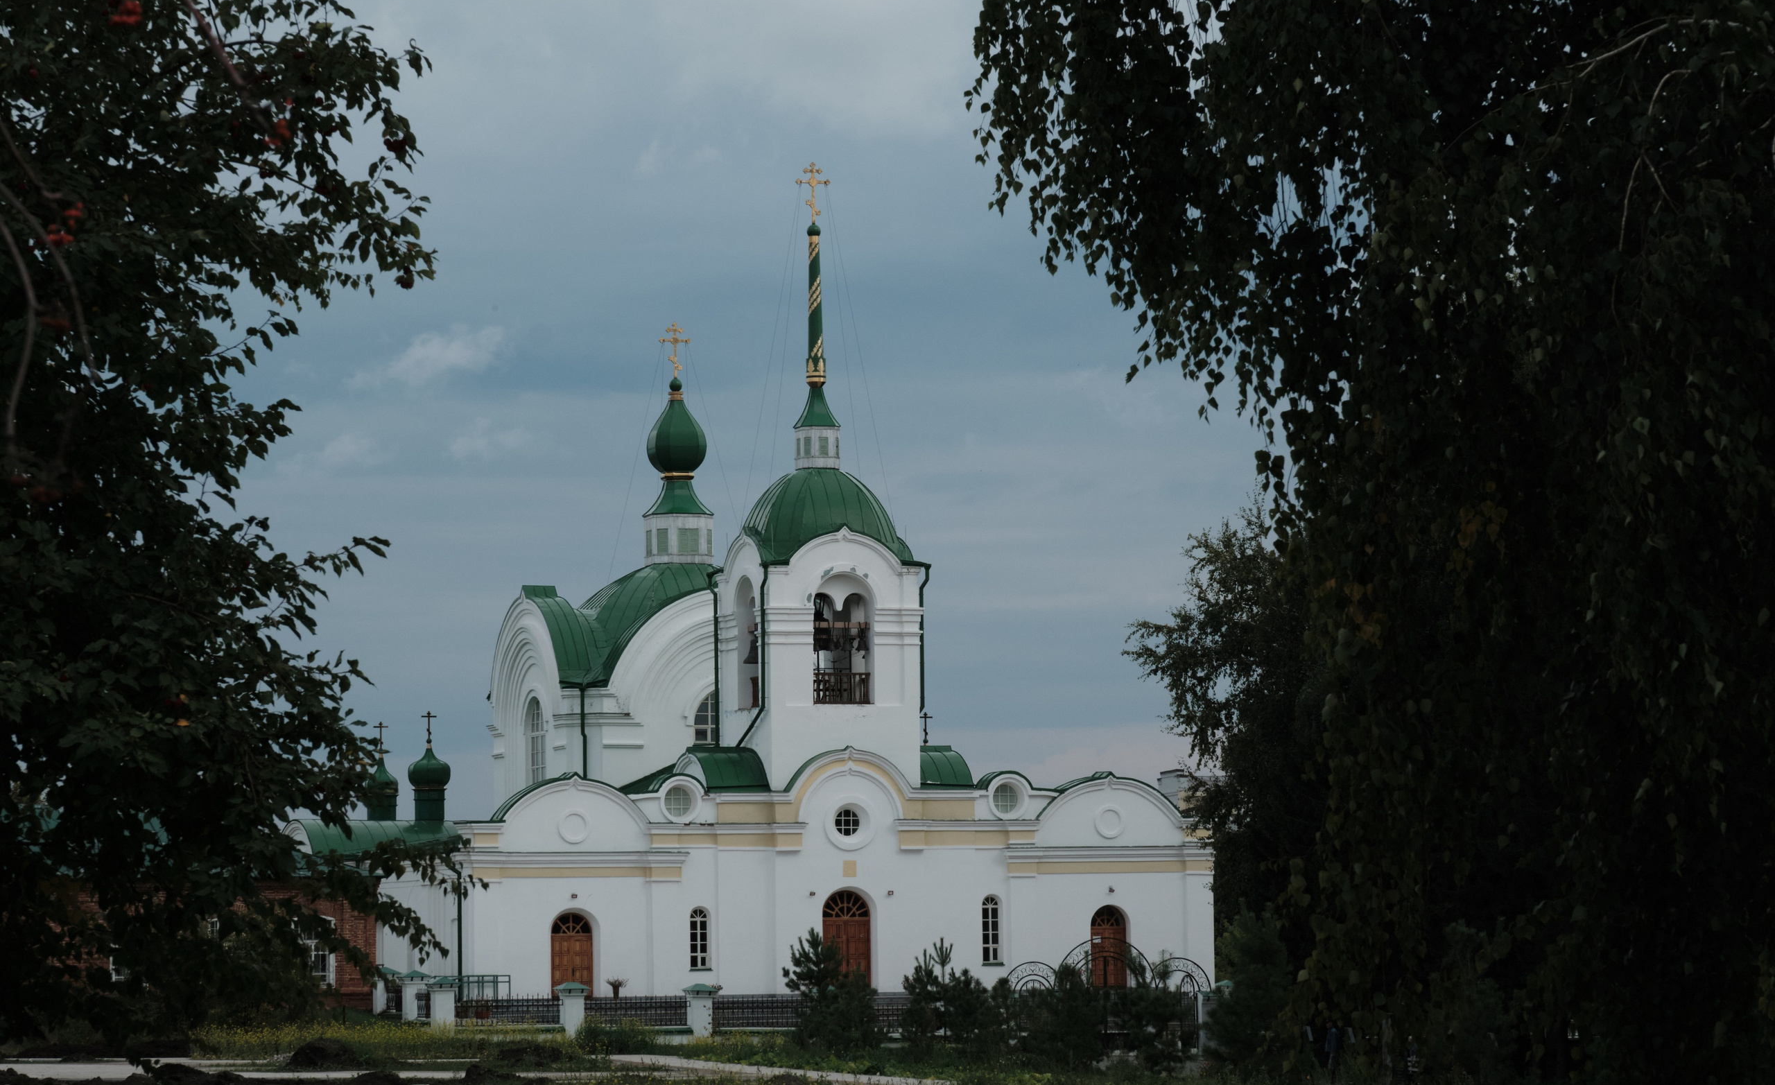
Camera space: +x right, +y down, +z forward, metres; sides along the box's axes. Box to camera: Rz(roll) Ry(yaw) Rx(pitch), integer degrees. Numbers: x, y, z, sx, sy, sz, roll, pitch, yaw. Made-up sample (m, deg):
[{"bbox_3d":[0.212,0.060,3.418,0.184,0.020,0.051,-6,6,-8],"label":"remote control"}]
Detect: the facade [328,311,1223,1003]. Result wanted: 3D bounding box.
[{"bbox_3d":[-4.448,4.619,185.873,27.600,24.000,18.000,1,-5,-20],"label":"facade"}]

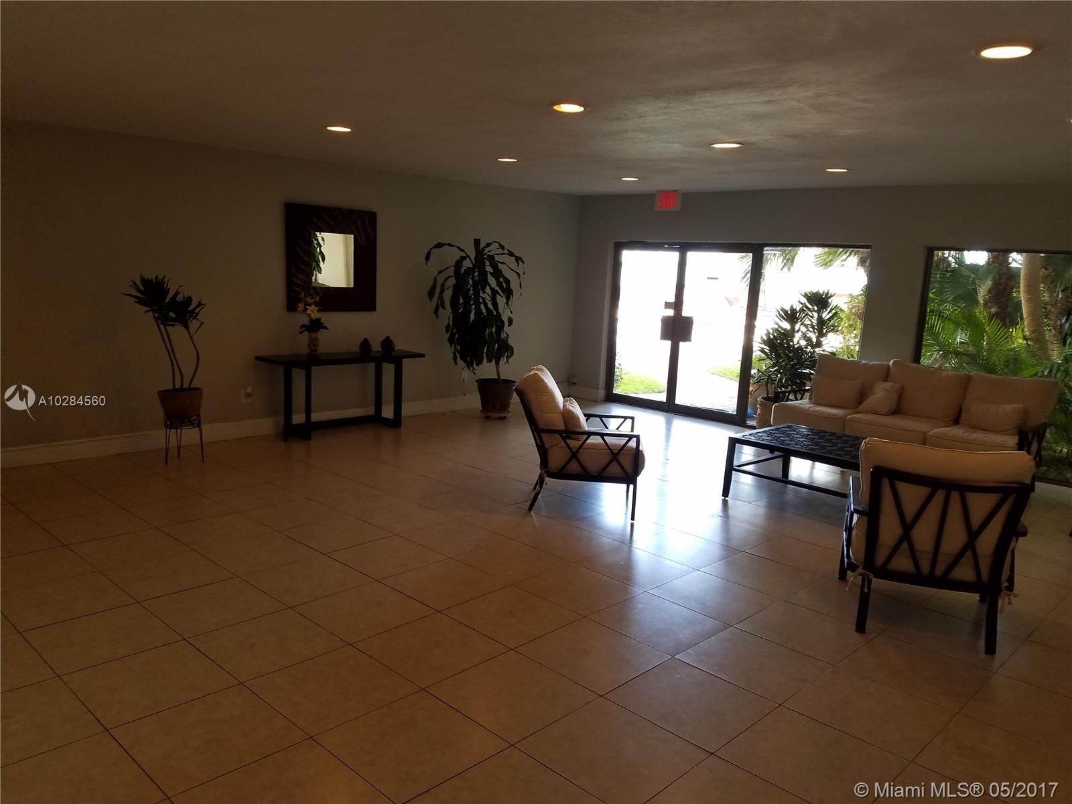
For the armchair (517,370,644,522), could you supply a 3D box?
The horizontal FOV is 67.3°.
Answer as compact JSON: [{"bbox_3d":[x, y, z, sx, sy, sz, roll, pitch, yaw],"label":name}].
[{"bbox_3d":[0.315,0.251,5.752,0.930,0.966,0.750,3,10,3],"label":"armchair"}]

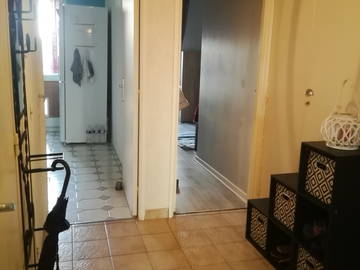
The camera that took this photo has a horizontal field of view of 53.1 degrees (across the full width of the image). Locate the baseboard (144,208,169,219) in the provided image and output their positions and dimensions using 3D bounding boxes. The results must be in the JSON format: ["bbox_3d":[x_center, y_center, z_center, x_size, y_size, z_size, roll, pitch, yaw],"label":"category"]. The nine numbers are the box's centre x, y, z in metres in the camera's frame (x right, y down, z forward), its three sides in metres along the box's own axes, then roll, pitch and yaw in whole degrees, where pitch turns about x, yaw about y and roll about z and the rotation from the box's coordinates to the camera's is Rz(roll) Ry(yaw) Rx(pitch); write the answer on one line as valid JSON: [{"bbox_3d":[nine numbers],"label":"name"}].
[{"bbox_3d":[-0.202,0.690,3.144,0.215,0.090,0.015,-1,12,-16],"label":"baseboard"}]

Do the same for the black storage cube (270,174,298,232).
[{"bbox_3d":[0.806,0.462,2.384,0.300,0.314,0.312,-1,12,-16],"label":"black storage cube"}]

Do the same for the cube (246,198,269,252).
[{"bbox_3d":[0.715,0.695,2.728,0.300,0.314,0.312,-1,12,-16],"label":"cube"}]

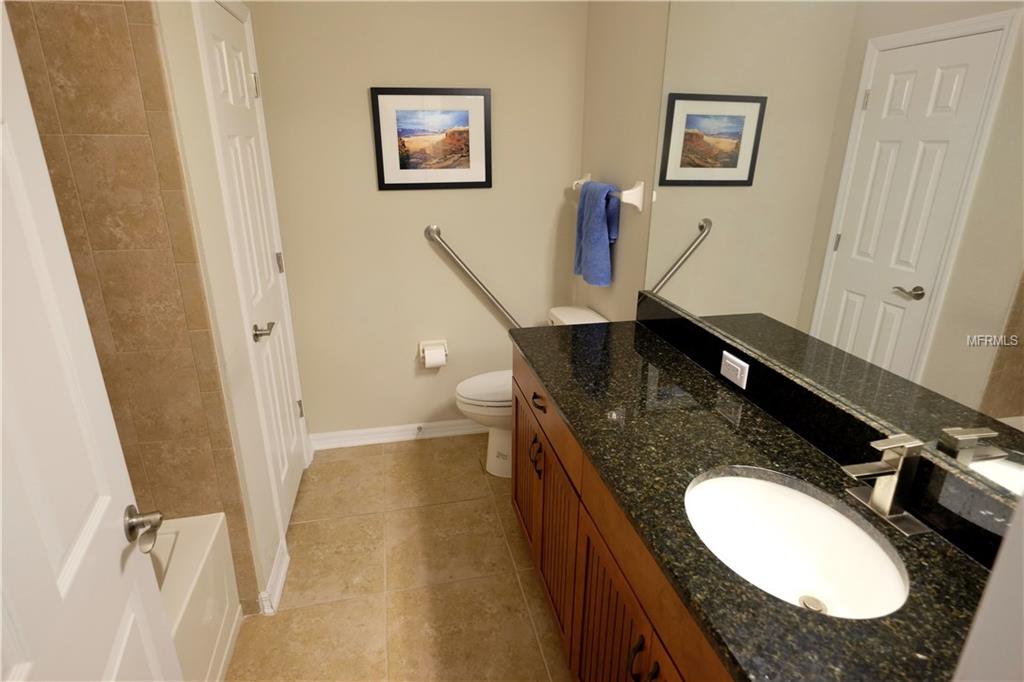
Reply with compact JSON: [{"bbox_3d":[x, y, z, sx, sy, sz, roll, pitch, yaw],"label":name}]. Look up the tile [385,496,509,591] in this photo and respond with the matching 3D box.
[{"bbox_3d":[-0.284,0.847,2.305,0.504,0.010,0.488,-4,20,-12],"label":"tile"}]

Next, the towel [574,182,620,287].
[{"bbox_3d":[0.375,-0.476,2.423,0.082,0.417,0.395,-4,20,-12],"label":"towel"}]

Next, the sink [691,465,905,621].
[{"bbox_3d":[0.507,0.429,1.041,0.338,0.160,0.436,-4,20,-12],"label":"sink"}]

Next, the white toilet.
[{"bbox_3d":[0.077,0.282,2.680,0.709,0.795,0.449,-4,20,-12],"label":"white toilet"}]

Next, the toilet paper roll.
[{"bbox_3d":[-0.401,0.087,2.864,0.109,0.104,0.104,-4,20,-12],"label":"toilet paper roll"}]

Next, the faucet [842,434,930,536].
[{"bbox_3d":[0.693,0.259,1.028,0.150,0.163,0.148,-4,20,-12],"label":"faucet"}]

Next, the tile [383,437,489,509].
[{"bbox_3d":[-0.395,0.677,2.773,0.504,0.010,0.534,-4,20,-12],"label":"tile"}]

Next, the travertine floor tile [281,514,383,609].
[{"bbox_3d":[-0.732,0.882,2.210,0.415,0.010,0.488,-4,20,-12],"label":"travertine floor tile"}]

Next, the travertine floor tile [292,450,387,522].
[{"bbox_3d":[-0.845,0.712,2.675,0.419,0.010,0.526,-4,20,-12],"label":"travertine floor tile"}]

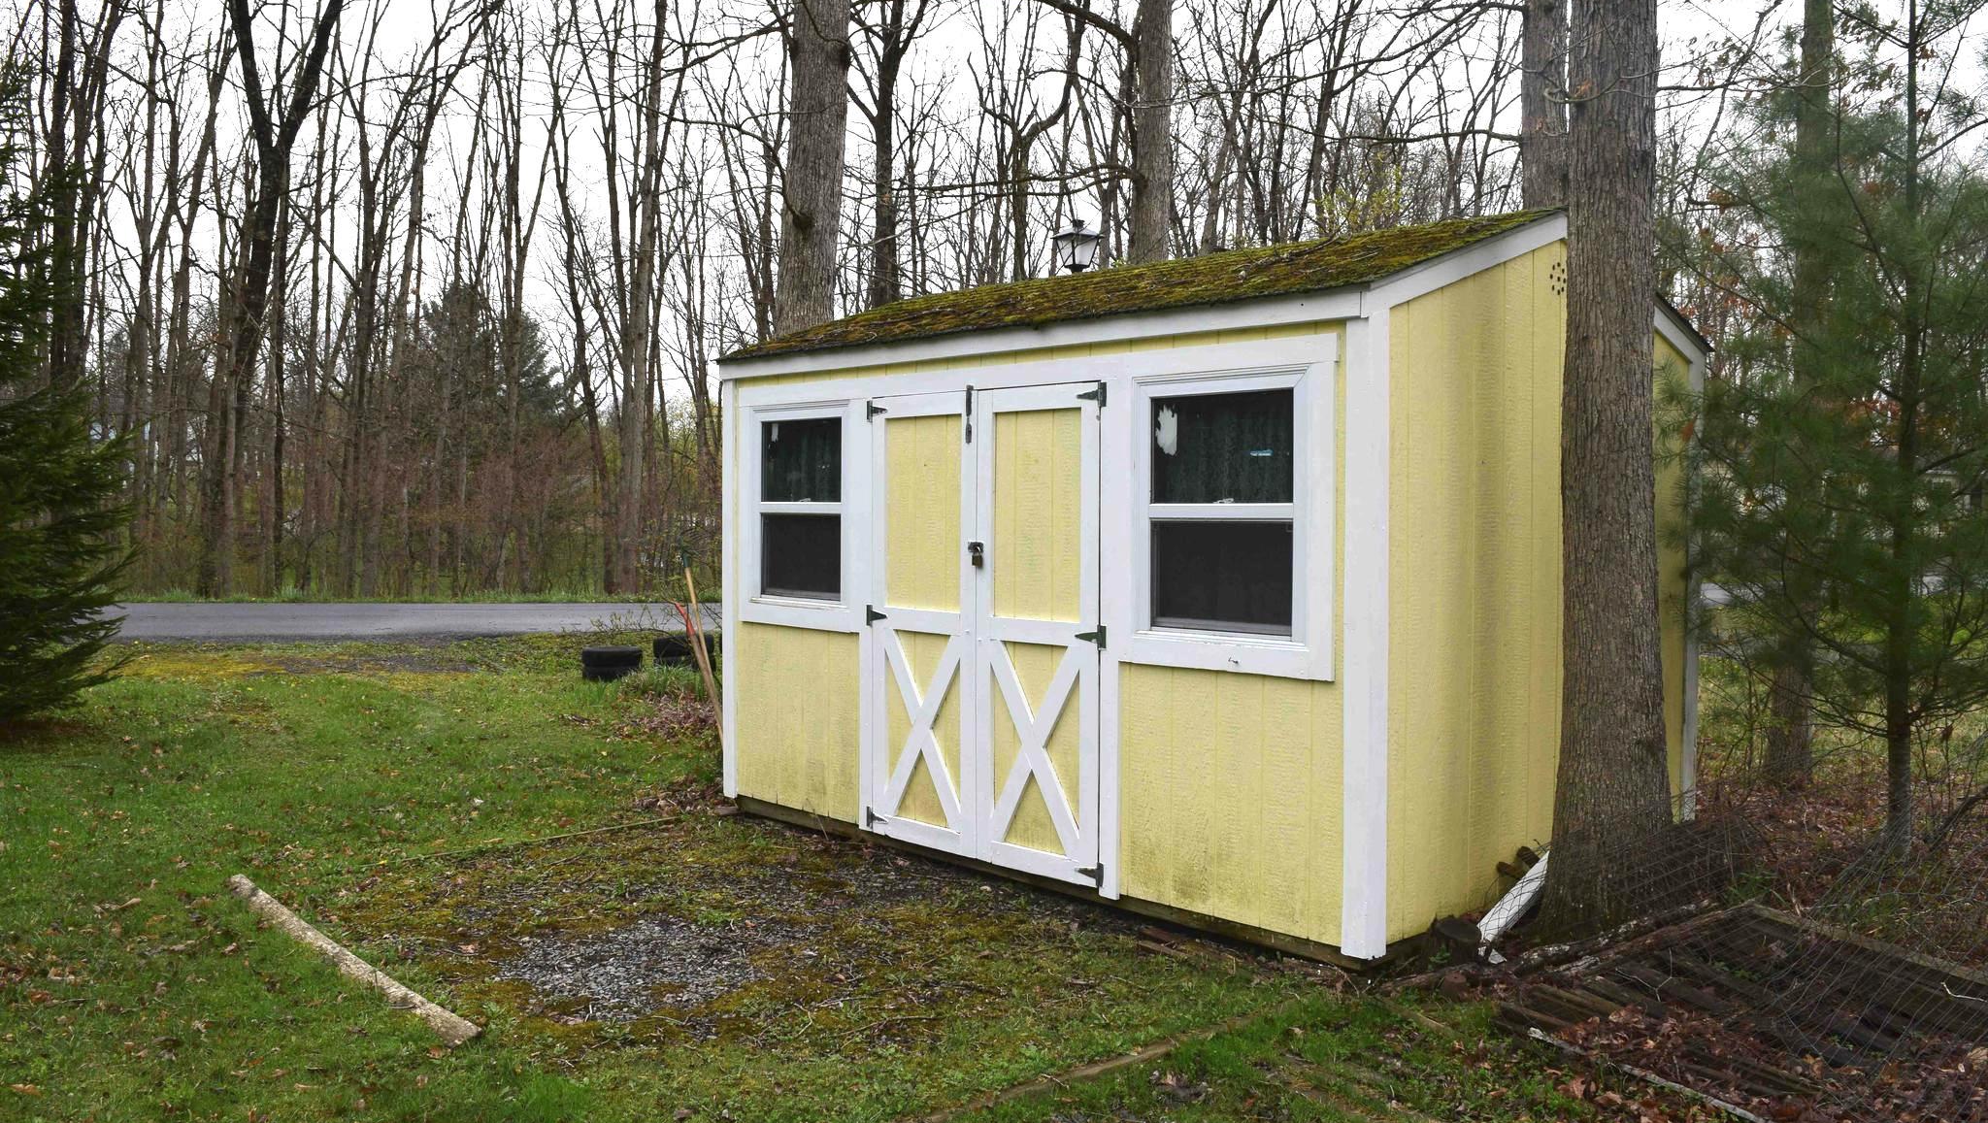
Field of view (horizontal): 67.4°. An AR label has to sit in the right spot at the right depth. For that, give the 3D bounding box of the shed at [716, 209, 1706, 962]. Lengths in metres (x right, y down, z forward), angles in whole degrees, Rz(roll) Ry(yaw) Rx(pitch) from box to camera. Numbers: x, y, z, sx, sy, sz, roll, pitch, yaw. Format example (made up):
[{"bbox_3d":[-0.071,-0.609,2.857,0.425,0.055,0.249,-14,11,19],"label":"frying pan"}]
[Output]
[{"bbox_3d":[0.854,-0.071,6.909,2.640,2.599,3.732,-2,3,-43],"label":"shed"}]

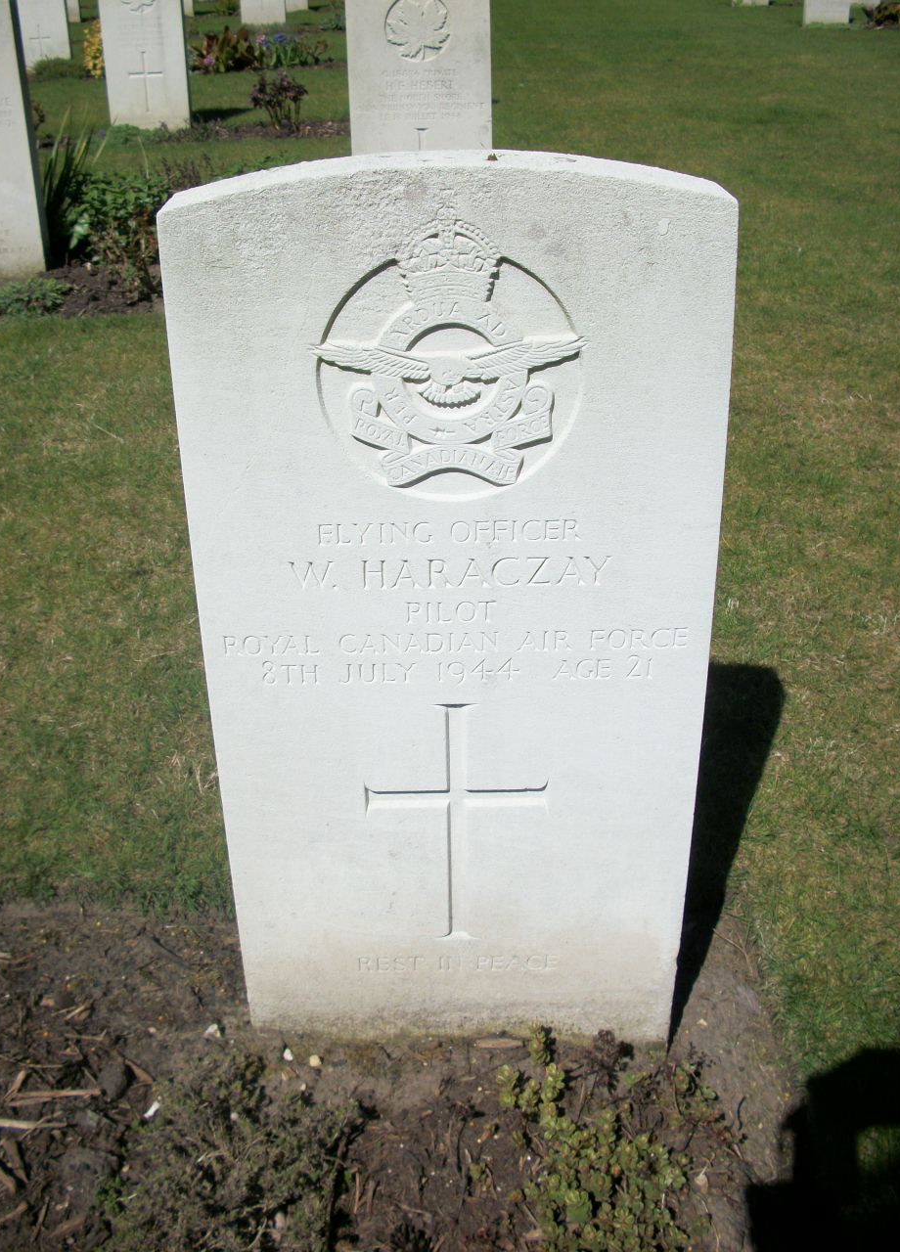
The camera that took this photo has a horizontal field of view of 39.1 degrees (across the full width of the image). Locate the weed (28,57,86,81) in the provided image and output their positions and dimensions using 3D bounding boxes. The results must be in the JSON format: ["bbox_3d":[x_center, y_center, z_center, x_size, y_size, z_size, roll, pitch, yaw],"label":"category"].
[{"bbox_3d":[-2.445,-3.476,7.900,0.340,0.130,0.280,1,29,3],"label":"weed"}]

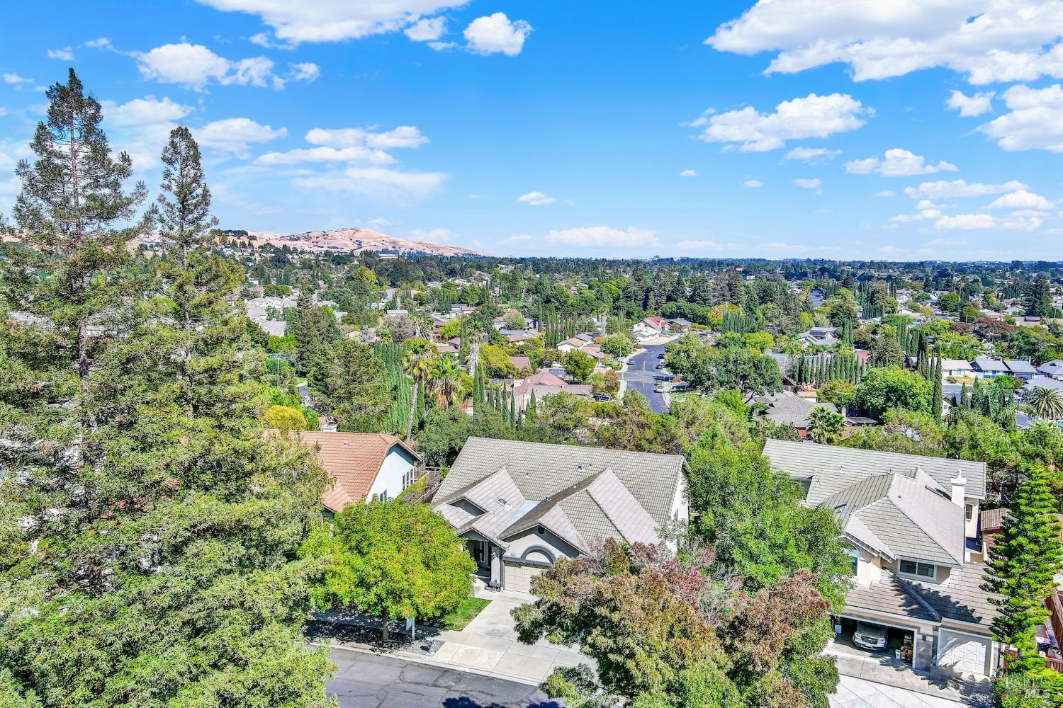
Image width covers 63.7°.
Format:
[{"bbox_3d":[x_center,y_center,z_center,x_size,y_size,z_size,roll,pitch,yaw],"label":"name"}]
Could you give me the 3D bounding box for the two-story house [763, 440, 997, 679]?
[{"bbox_3d":[22.962,12.030,59.112,17.217,7.718,25.034,4,7,28],"label":"two-story house"}]

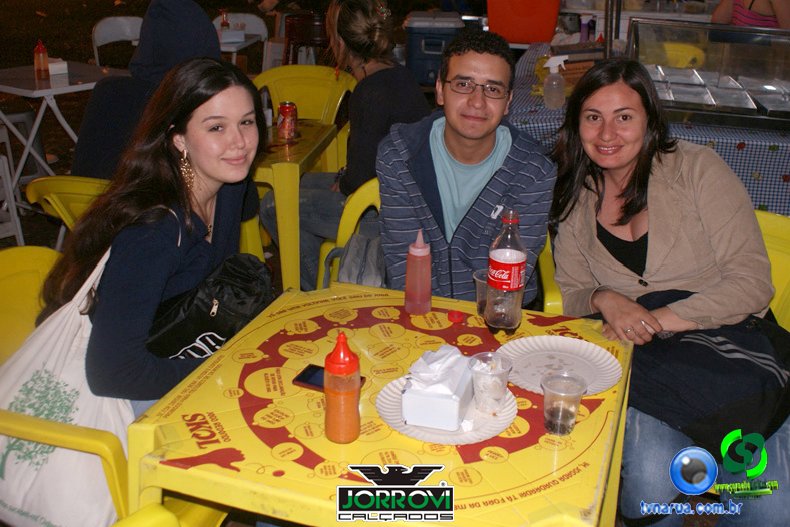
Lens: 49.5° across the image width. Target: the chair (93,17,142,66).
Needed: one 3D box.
[{"bbox_3d":[-1.890,-1.285,5.980,0.450,0.800,0.480,-3,21,-7],"label":"chair"}]

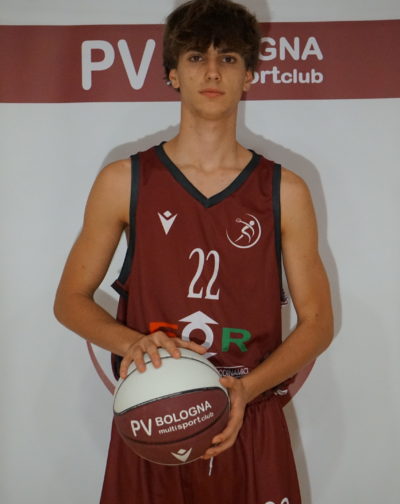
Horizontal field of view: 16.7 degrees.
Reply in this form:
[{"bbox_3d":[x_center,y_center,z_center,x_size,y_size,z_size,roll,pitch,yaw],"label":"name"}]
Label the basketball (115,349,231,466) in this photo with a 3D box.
[{"bbox_3d":[-0.057,0.316,2.790,0.240,0.240,0.240,-1,0,0],"label":"basketball"}]

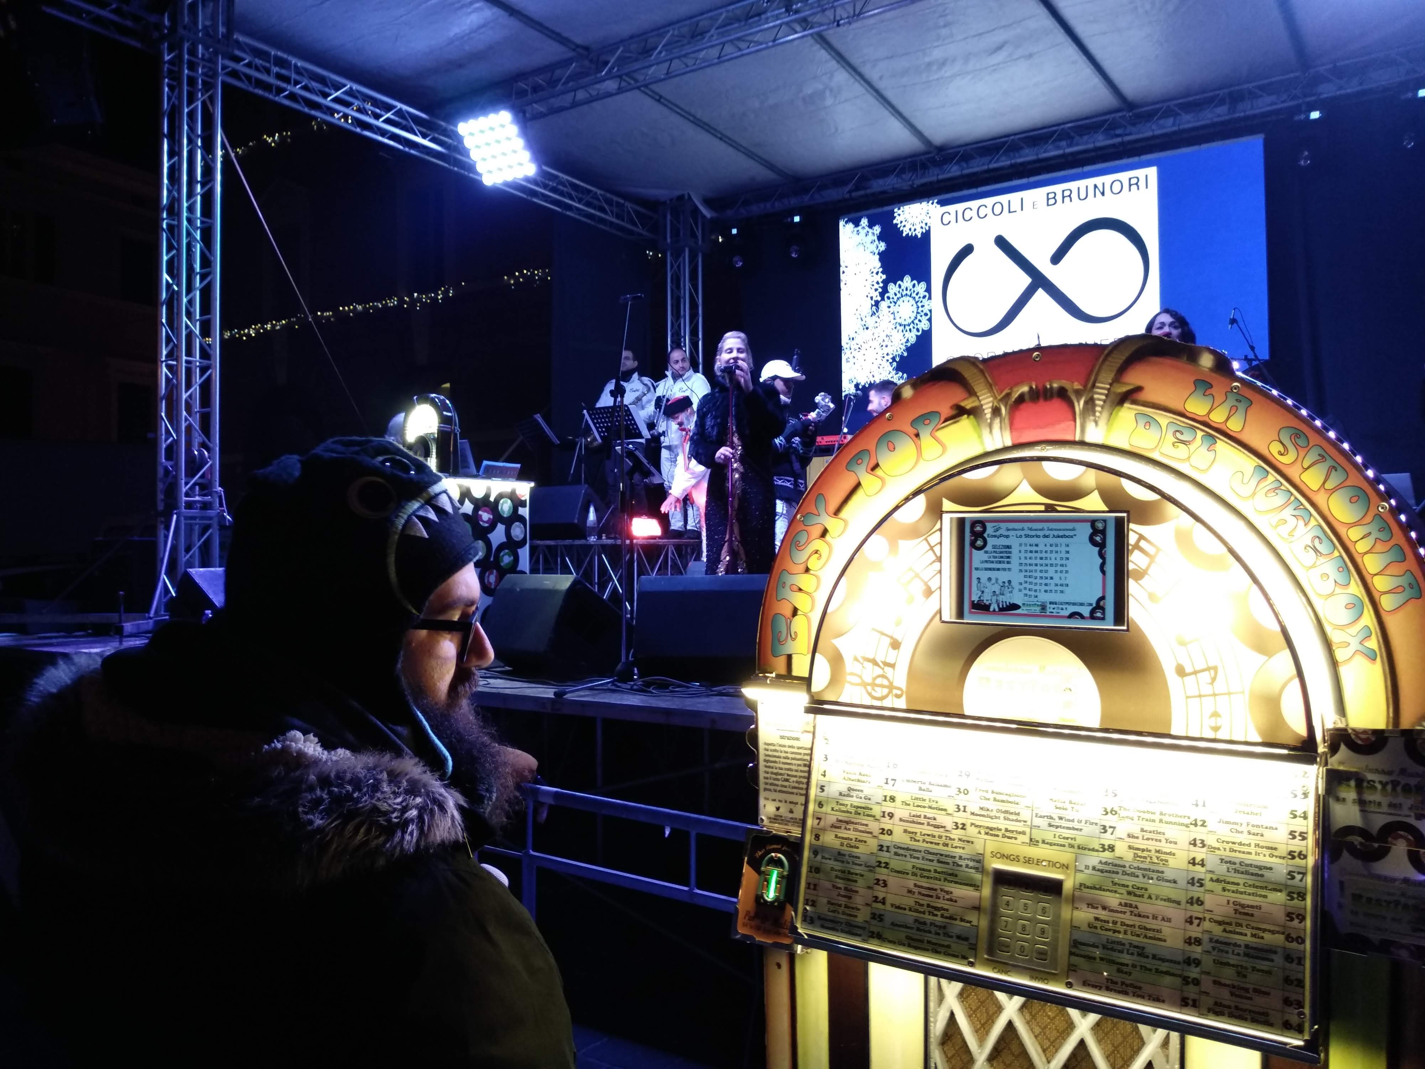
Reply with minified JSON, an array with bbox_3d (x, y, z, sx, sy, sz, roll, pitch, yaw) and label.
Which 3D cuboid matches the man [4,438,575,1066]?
[{"bbox_3d":[-0.430,0.780,1.090,0.500,1.750,0.560,0,-1,-18],"label":"man"}]

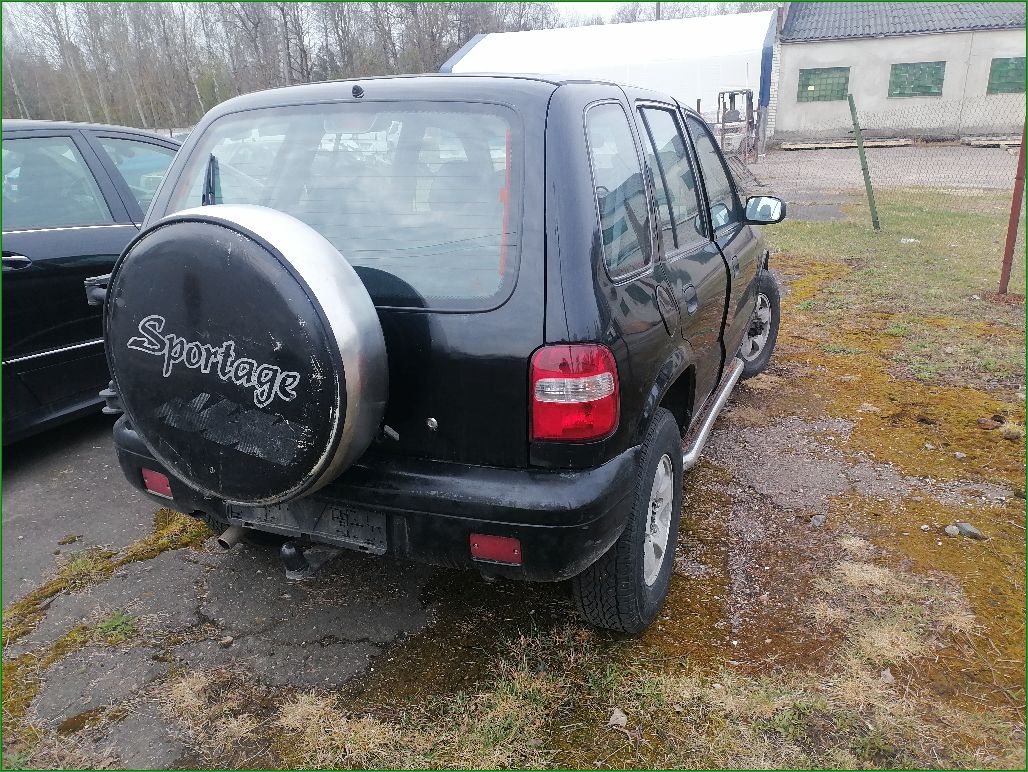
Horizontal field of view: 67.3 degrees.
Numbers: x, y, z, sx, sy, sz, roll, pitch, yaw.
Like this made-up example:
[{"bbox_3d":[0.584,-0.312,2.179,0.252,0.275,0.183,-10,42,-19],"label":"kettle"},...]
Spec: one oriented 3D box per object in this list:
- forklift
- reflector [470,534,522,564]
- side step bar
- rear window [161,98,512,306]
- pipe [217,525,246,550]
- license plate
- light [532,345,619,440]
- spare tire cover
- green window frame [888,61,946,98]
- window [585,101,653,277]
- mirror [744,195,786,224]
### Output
[{"bbox_3d":[6.077,-7.491,22.300,1.850,2.030,1.080,12,24,36],"label":"forklift"},{"bbox_3d":[-0.040,0.385,1.833,0.126,0.070,0.020,3,18,15],"label":"reflector"},{"bbox_3d":[0.911,0.062,3.528,0.140,0.100,1.660,6,19,22],"label":"side step bar"},{"bbox_3d":[-0.484,-0.460,1.959,1.080,0.520,0.060,6,-10,22],"label":"rear window"},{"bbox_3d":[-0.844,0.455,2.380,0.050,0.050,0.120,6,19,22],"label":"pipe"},{"bbox_3d":[-0.552,0.339,2.041,0.520,0.113,0.025,6,19,22],"label":"license plate"},{"bbox_3d":[0.141,0.006,1.732,0.185,0.215,0.140,1,18,8],"label":"light"},{"bbox_3d":[-0.656,-0.069,1.898,0.706,0.706,0.195,6,19,22],"label":"spare tire cover"},{"bbox_3d":[13.581,-10.299,26.000,1.680,1.080,0.120,4,20,19],"label":"green window frame"},{"bbox_3d":[0.266,-0.499,1.938,0.040,0.420,0.430,-15,10,27],"label":"window"},{"bbox_3d":[1.166,-0.817,3.582,0.190,0.140,0.100,6,19,22],"label":"mirror"}]

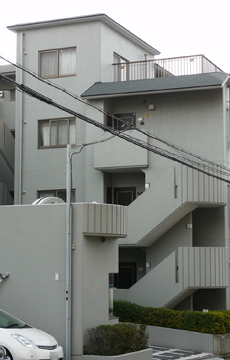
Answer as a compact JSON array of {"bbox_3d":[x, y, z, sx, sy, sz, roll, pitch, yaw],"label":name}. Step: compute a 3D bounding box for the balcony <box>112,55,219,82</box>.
[{"bbox_3d":[2.138,-3.881,34.829,3.630,1.050,3.300,-3,-6,22],"label":"balcony"}]

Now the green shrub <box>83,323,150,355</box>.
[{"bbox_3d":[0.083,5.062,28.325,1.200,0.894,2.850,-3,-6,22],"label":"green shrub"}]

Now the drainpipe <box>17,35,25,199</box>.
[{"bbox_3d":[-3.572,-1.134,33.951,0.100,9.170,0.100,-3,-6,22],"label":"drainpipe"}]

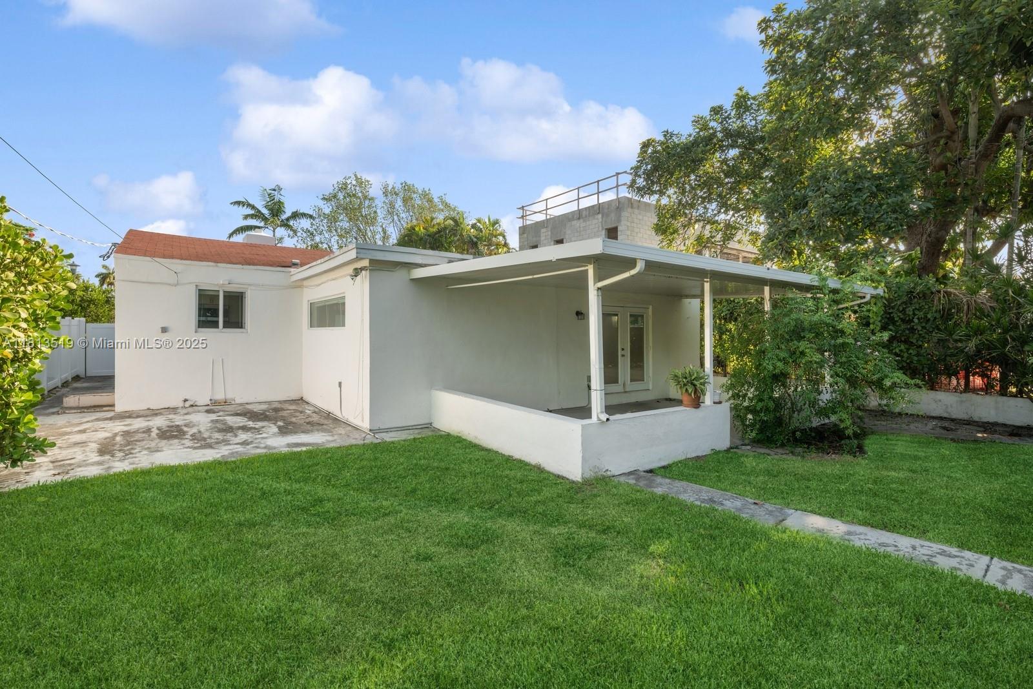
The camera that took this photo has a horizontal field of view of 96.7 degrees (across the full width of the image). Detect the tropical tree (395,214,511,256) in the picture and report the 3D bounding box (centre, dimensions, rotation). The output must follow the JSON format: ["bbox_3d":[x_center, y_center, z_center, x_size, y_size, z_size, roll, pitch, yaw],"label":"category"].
[{"bbox_3d":[-3.300,-2.600,24.000,6.100,8.000,4.800,0,0,0],"label":"tropical tree"}]

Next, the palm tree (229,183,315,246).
[{"bbox_3d":[-12.050,-3.150,22.500,4.200,9.100,4.000,0,0,0],"label":"palm tree"}]

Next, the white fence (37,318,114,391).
[{"bbox_3d":[-11.100,0.180,12.200,1.300,1.870,6.300,0,0,-37],"label":"white fence"}]

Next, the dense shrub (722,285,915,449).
[{"bbox_3d":[4.460,0.270,7.000,2.500,2.320,2.300,0,0,35],"label":"dense shrub"}]

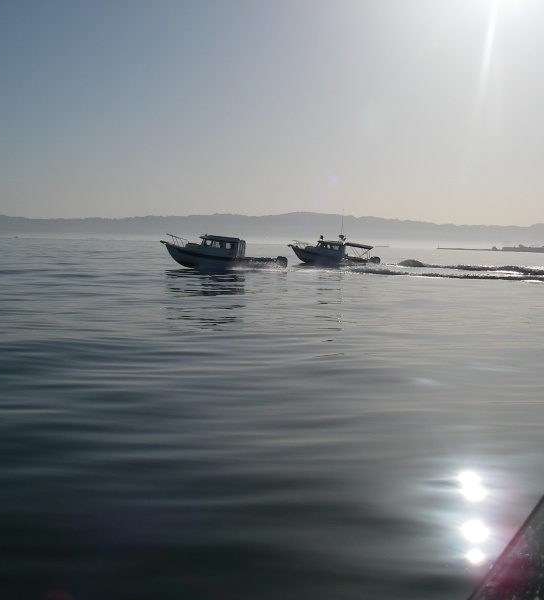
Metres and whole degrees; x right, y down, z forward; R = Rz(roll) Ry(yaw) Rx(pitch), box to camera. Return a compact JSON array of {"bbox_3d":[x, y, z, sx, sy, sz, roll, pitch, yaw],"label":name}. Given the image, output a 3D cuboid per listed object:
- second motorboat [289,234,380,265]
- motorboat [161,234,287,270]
[{"bbox_3d":[5.093,-4.026,71.000,7.500,2.400,2.400,6,4,11],"label":"second motorboat"},{"bbox_3d":[-2.948,-2.929,54.500,7.900,2.300,2.450,5,4,7],"label":"motorboat"}]

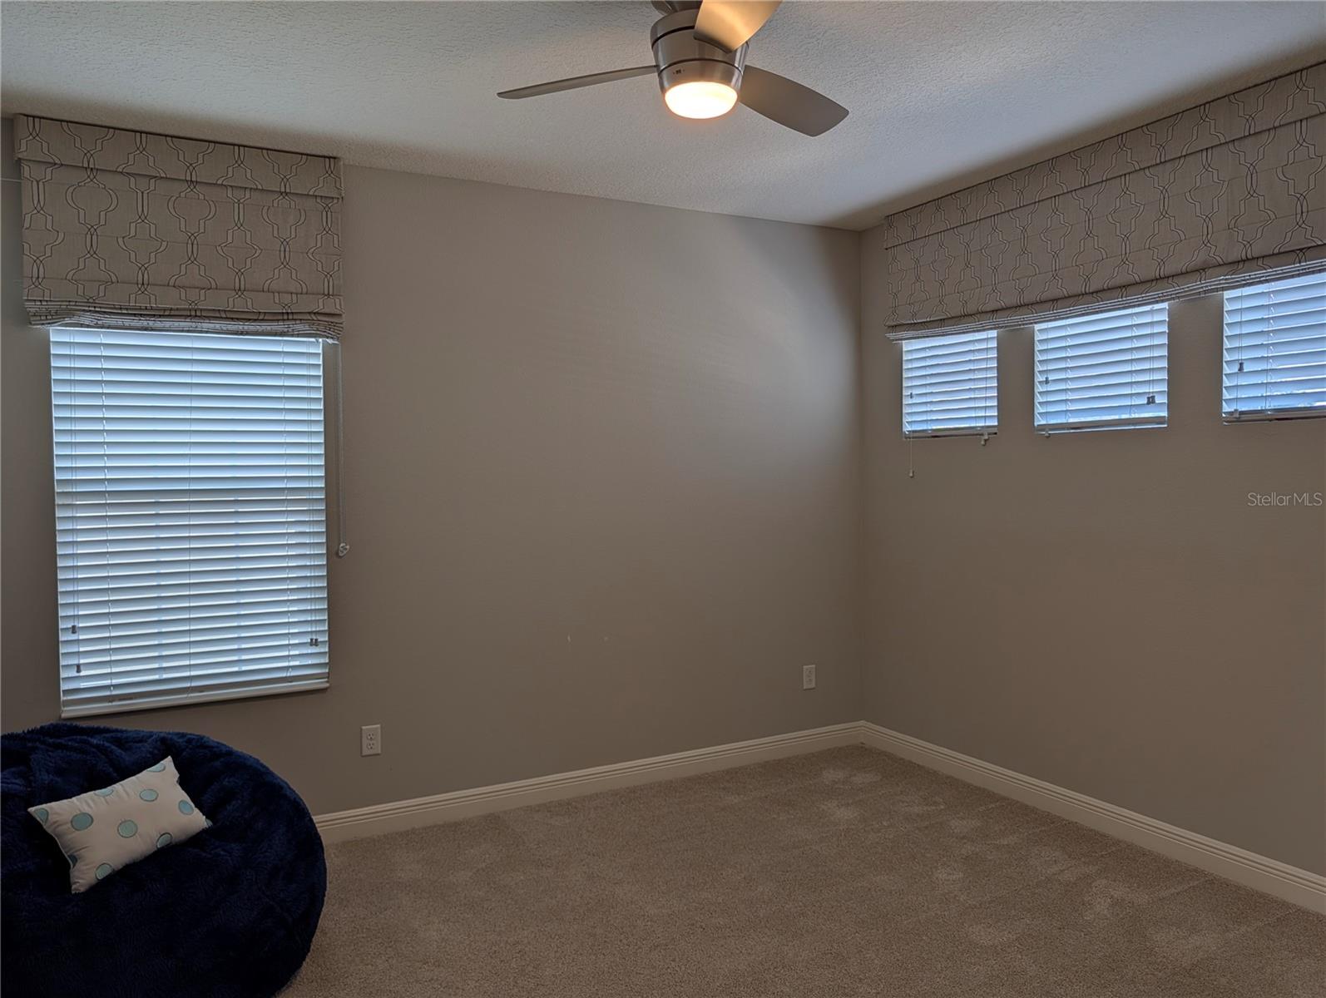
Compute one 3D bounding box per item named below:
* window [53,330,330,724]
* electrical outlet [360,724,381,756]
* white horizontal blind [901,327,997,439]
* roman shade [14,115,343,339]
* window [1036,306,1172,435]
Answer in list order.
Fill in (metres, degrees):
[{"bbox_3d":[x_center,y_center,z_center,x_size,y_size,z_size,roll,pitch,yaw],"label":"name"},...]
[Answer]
[{"bbox_3d":[-1.737,0.057,3.445,0.897,1.393,0.095,-2,2,-28],"label":"window"},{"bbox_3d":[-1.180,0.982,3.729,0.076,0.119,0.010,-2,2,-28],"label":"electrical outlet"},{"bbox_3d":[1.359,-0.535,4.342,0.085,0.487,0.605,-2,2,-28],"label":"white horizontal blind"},{"bbox_3d":[-1.711,-0.946,3.350,1.036,0.697,0.090,-2,2,-28],"label":"roman shade"},{"bbox_3d":[1.730,-0.507,3.633,0.065,0.458,0.585,-2,2,-28],"label":"window"}]

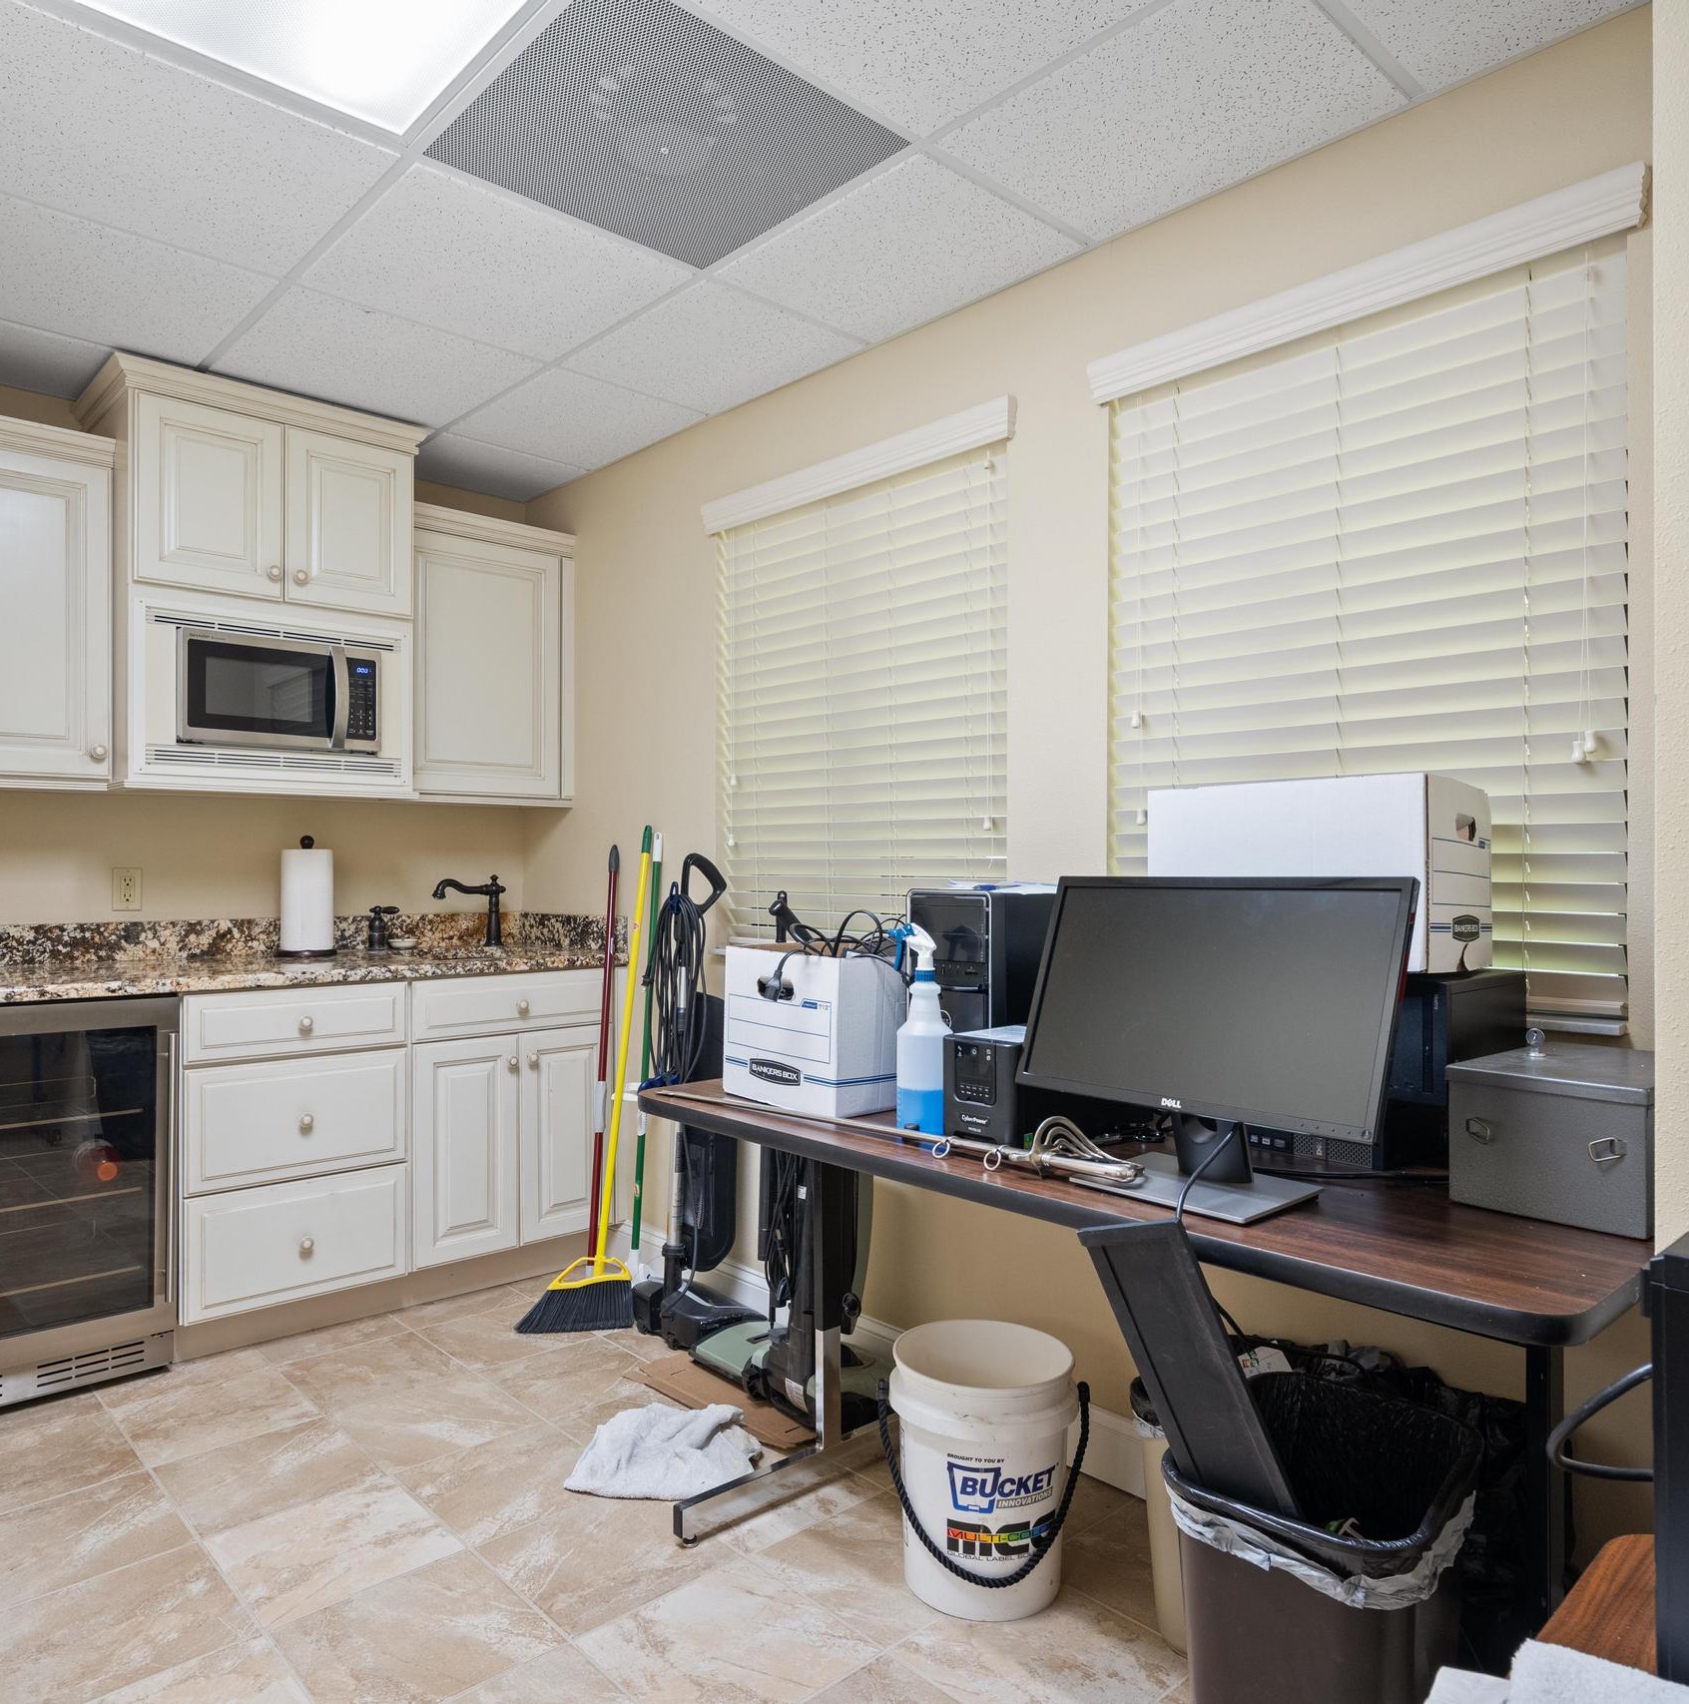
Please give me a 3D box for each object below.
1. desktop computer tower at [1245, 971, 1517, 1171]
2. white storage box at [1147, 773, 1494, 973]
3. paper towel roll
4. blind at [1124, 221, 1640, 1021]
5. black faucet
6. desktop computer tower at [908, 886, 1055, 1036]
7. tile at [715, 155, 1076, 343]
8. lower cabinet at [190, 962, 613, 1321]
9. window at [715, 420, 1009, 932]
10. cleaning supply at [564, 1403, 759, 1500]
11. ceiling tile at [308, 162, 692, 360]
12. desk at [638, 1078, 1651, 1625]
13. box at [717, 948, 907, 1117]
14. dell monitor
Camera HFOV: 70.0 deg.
[{"bbox_3d":[0.756,0.301,1.784,0.290,0.265,0.370,1,-1,-43],"label":"desktop computer tower"},{"bbox_3d":[0.716,0.035,1.825,0.405,0.264,0.307,0,-1,42],"label":"white storage box"},{"bbox_3d":[-1.470,0.121,3.300,0.160,0.325,0.160,0,-1,-43],"label":"paper towel roll"},{"bbox_3d":[0.809,-0.330,2.013,0.060,1.130,0.870,0,-1,-43],"label":"blind"},{"bbox_3d":[-1.149,0.185,3.721,0.055,0.222,0.245,0,-1,37],"label":"black faucet"},{"bbox_3d":[0.312,0.256,2.145,0.400,0.367,0.185,1,-1,-43],"label":"desktop computer tower"},{"bbox_3d":[0.097,-1.179,2.388,0.460,0.020,0.600,1,-1,-43],"label":"tile"},{"bbox_3d":[-1.295,0.744,3.354,1.150,0.830,0.610,0,-1,-43],"label":"lower cabinet"},{"bbox_3d":[0.014,-0.321,2.878,0.080,1.130,1.010,0,-1,-43],"label":"window"},{"bbox_3d":[-0.350,1.150,2.335,0.370,0.070,0.260,0,-1,0],"label":"cleaning supply"},{"bbox_3d":[-0.718,-1.183,2.476,0.600,0.020,0.600,0,-1,-43],"label":"ceiling tile"},{"bbox_3d":[0.377,0.808,1.874,0.690,0.745,1.525,1,-1,-43],"label":"desk"},{"bbox_3d":[0.022,0.331,2.370,0.400,0.275,0.310,1,-1,-44],"label":"box"},{"bbox_3d":[0.460,0.234,1.560,0.210,0.400,0.513,1,-1,-41],"label":"dell monitor"}]

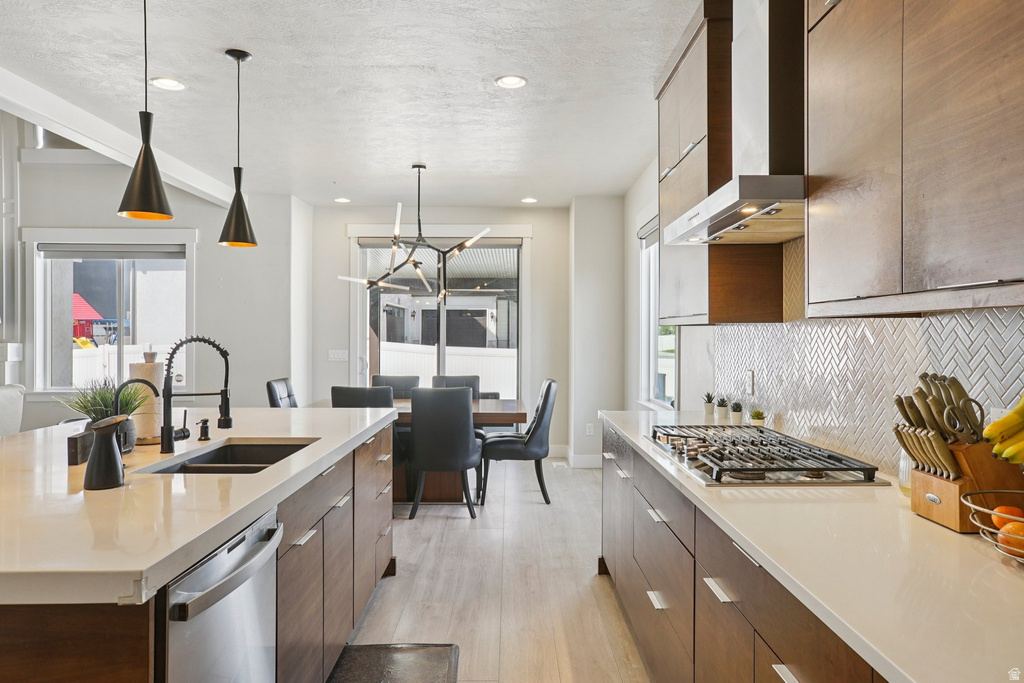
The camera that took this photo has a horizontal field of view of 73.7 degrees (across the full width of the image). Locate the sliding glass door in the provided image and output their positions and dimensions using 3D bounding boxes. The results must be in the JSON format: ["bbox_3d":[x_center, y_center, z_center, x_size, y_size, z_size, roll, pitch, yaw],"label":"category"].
[{"bbox_3d":[-0.784,0.072,7.423,1.770,2.370,0.120,0,1,0],"label":"sliding glass door"}]

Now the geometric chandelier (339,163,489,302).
[{"bbox_3d":[-0.768,-0.861,5.553,1.200,1.145,0.950,0,1,0],"label":"geometric chandelier"}]

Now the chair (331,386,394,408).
[{"bbox_3d":[-1.074,0.803,5.201,0.500,0.955,0.620,0,1,0],"label":"chair"}]

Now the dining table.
[{"bbox_3d":[-0.778,0.901,5.572,1.780,0.750,1.040,0,1,0],"label":"dining table"}]

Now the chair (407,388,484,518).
[{"bbox_3d":[-0.509,0.803,5.200,0.500,0.955,0.620,0,1,0],"label":"chair"}]

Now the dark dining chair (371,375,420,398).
[{"bbox_3d":[-1.062,0.795,5.971,0.500,0.955,0.620,0,1,0],"label":"dark dining chair"}]

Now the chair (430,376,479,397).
[{"bbox_3d":[-0.507,0.795,5.970,0.500,0.955,0.620,0,1,0],"label":"chair"}]

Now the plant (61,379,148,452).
[{"bbox_3d":[-1.460,0.255,2.446,0.310,0.265,0.290,0,1,0],"label":"plant"}]

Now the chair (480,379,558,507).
[{"bbox_3d":[0.052,0.796,5.579,0.620,0.960,0.500,0,1,-4],"label":"chair"}]

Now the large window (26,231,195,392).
[{"bbox_3d":[-3.970,-0.297,6.786,1.640,1.600,0.120,0,1,0],"label":"large window"}]

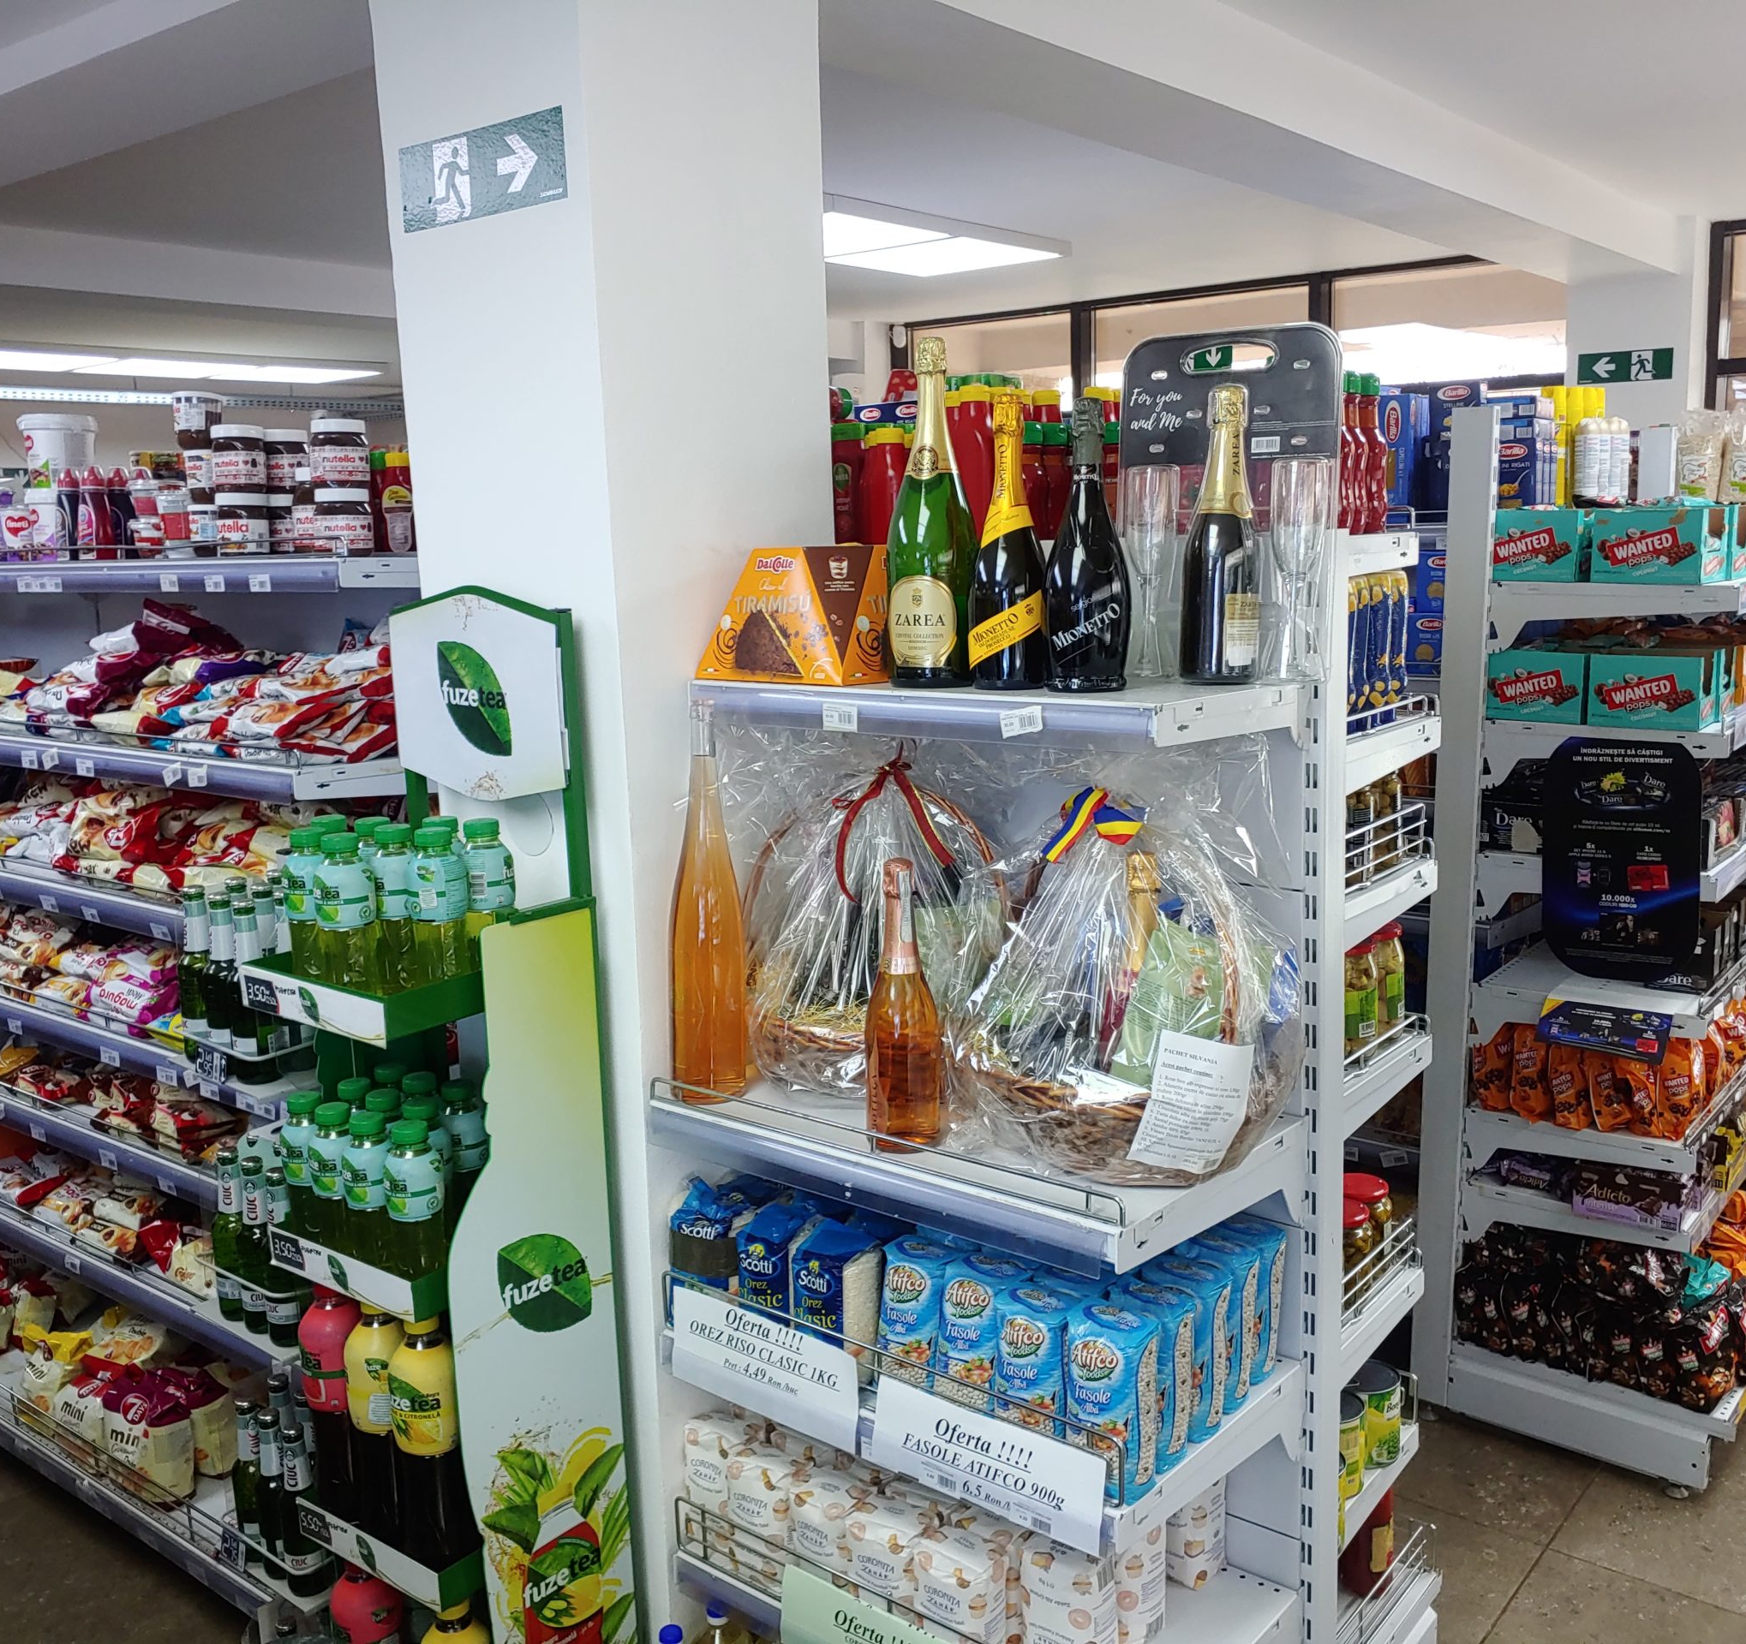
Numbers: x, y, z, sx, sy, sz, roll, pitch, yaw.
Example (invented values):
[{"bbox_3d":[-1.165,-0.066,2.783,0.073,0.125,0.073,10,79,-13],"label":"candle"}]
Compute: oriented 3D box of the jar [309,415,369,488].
[{"bbox_3d":[-0.796,-0.550,2.370,0.088,0.100,0.077,-7,11,-22],"label":"jar"}]

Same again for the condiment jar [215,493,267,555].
[{"bbox_3d":[-0.994,-0.470,2.500,0.086,0.097,0.075,-2,10,4],"label":"condiment jar"}]

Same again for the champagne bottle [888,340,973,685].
[{"bbox_3d":[0.068,-0.354,1.820,0.103,0.391,0.103,0,10,12],"label":"champagne bottle"}]

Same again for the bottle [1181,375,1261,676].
[{"bbox_3d":[0.378,-0.312,1.730,0.087,0.318,0.087,-2,10,0],"label":"bottle"}]

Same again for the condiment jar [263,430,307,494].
[{"bbox_3d":[-0.966,-0.591,2.600,0.088,0.100,0.077,-7,11,-24],"label":"condiment jar"}]

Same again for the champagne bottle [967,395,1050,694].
[{"bbox_3d":[0.150,-0.309,1.745,0.089,0.317,0.089,0,11,15],"label":"champagne bottle"}]

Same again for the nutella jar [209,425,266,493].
[{"bbox_3d":[-0.995,-0.569,2.490,0.088,0.102,0.077,-7,11,-25],"label":"nutella jar"}]

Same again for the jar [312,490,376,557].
[{"bbox_3d":[-0.790,-0.447,2.370,0.088,0.099,0.077,-7,11,-22],"label":"jar"}]

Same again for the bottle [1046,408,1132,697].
[{"bbox_3d":[0.227,-0.295,1.685,0.092,0.305,0.092,-1,10,8],"label":"bottle"}]

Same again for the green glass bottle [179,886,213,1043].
[{"bbox_3d":[-0.963,0.215,2.270,0.067,0.249,0.067,5,13,36],"label":"green glass bottle"}]

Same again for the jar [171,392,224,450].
[{"bbox_3d":[-1.083,-0.642,2.540,0.086,0.097,0.076,4,12,32],"label":"jar"}]

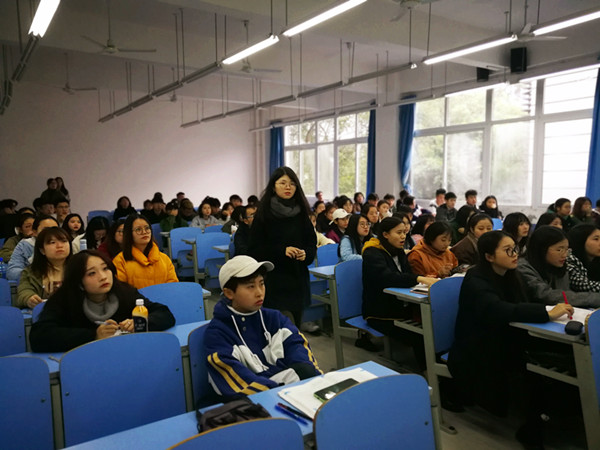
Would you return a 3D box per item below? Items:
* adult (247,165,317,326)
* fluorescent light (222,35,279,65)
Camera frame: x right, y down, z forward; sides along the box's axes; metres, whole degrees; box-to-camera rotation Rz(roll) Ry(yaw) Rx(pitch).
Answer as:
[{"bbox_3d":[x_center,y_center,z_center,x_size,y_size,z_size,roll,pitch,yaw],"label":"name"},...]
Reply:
[{"bbox_3d":[-0.120,0.372,3.416,0.500,1.600,0.340,-2,5,-21],"label":"adult"},{"bbox_3d":[-0.541,-1.816,4.886,0.130,0.090,1.220,-3,6,-34],"label":"fluorescent light"}]

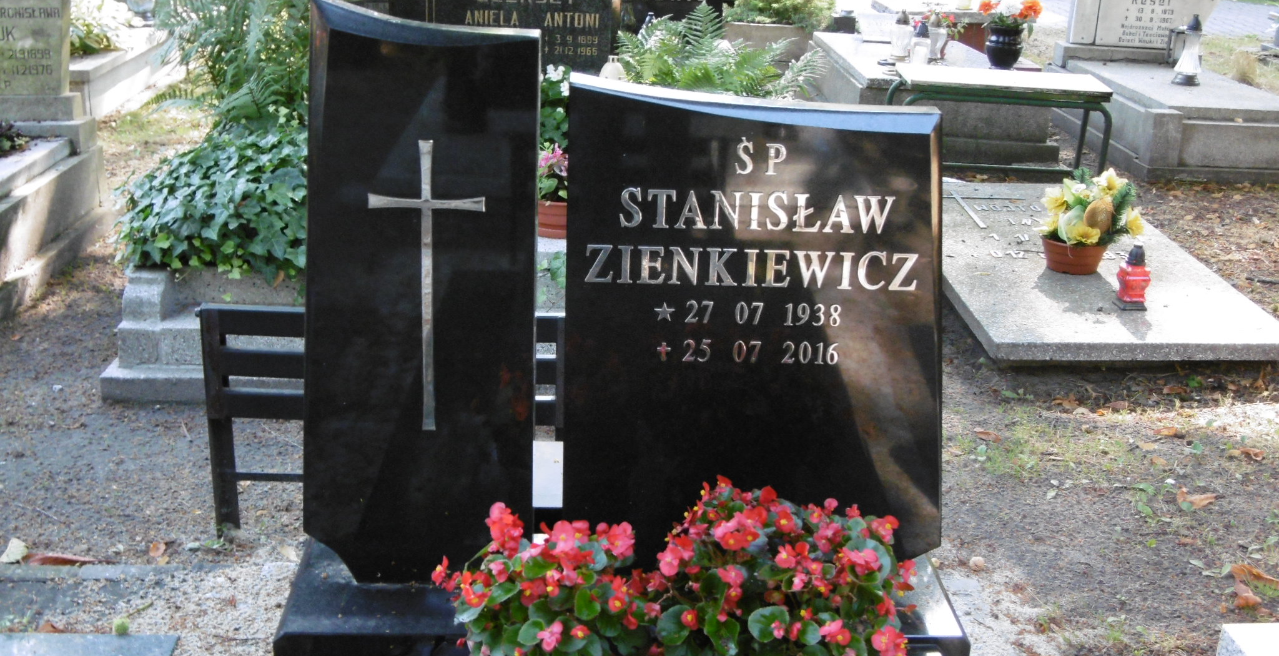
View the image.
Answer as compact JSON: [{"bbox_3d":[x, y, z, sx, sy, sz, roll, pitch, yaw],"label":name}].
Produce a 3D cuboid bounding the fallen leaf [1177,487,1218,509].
[{"bbox_3d":[1.275,0.387,3.625,0.100,0.030,0.090,0,18,-2],"label":"fallen leaf"}]

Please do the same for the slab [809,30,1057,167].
[{"bbox_3d":[1.474,-1.269,8.523,1.020,0.390,1.920,1,18,-3],"label":"slab"}]

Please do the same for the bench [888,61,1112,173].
[{"bbox_3d":[1.548,-0.863,6.907,0.860,0.460,0.480,1,17,-8],"label":"bench"}]

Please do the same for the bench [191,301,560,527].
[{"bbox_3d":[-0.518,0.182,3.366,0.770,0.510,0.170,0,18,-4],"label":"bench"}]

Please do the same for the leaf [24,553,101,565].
[{"bbox_3d":[-1.226,0.488,3.376,0.160,0.025,0.050,1,18,-3],"label":"leaf"}]

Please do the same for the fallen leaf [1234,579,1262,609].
[{"bbox_3d":[1.295,0.571,3.382,0.060,0.030,0.090,1,18,-3],"label":"fallen leaf"}]

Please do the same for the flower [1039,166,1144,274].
[{"bbox_3d":[1.530,-0.368,5.384,0.330,0.341,0.280,1,18,-3],"label":"flower"}]

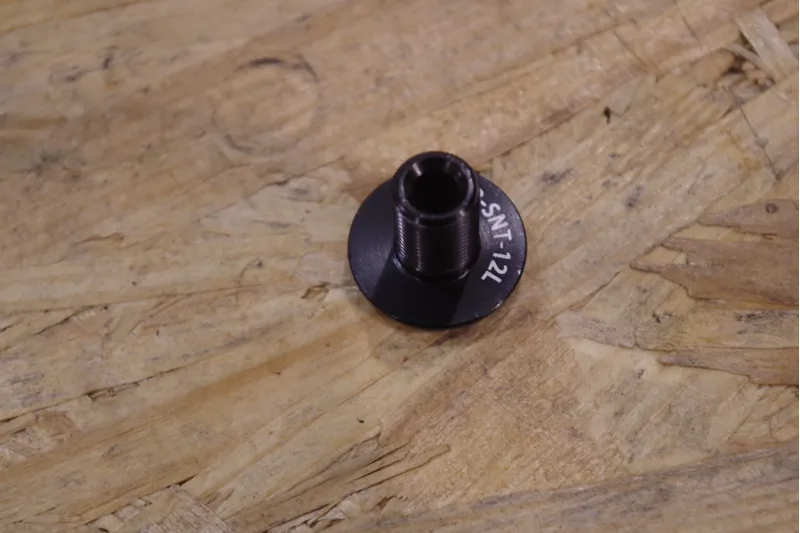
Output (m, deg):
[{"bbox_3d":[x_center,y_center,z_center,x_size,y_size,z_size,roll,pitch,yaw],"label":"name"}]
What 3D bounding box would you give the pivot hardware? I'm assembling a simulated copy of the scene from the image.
[{"bbox_3d":[0.005,-0.007,0.182,0.026,0.018,0.026,0,63,1],"label":"pivot hardware"}]

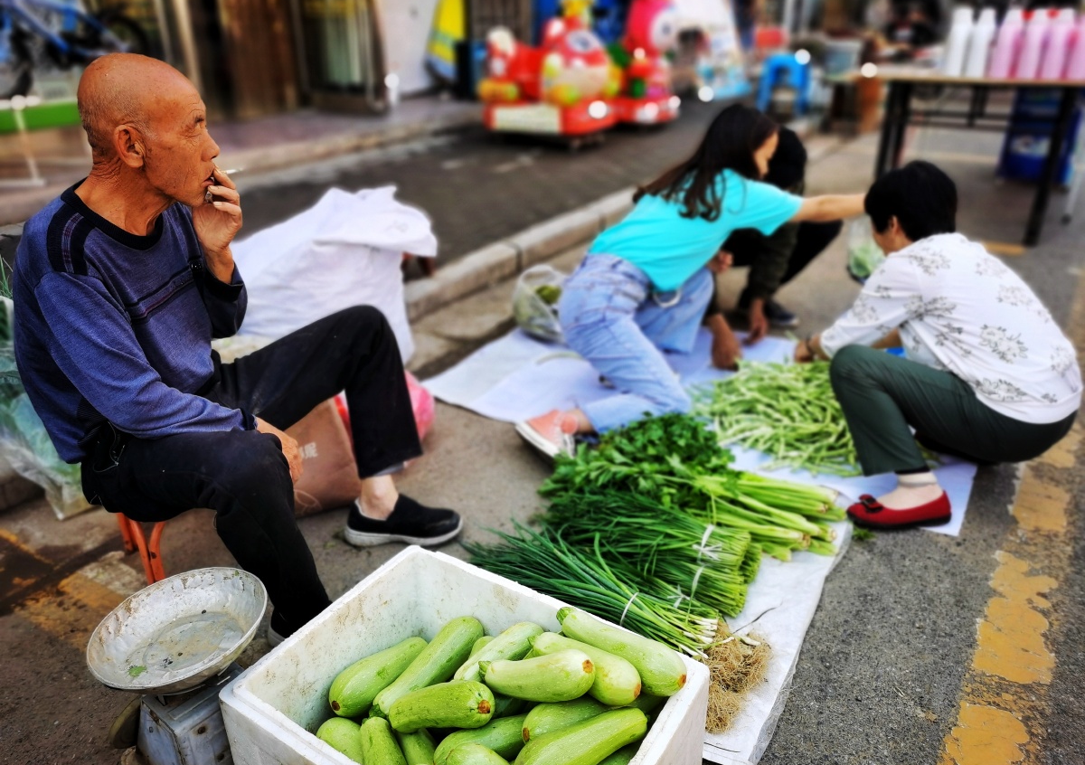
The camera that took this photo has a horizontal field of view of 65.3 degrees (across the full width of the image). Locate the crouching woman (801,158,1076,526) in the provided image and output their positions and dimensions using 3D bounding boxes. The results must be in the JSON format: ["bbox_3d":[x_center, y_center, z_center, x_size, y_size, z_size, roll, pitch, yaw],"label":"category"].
[{"bbox_3d":[0.985,-0.154,2.102,0.720,0.820,0.560,10,28,19],"label":"crouching woman"}]

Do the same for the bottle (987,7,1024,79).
[{"bbox_3d":[2.050,-1.503,3.754,0.100,0.290,0.110,0,27,0],"label":"bottle"}]

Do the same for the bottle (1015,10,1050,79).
[{"bbox_3d":[2.160,-1.503,3.754,0.100,0.290,0.110,0,27,0],"label":"bottle"}]

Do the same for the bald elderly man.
[{"bbox_3d":[-0.550,-0.021,1.565,0.750,1.080,0.540,-2,27,-4],"label":"bald elderly man"}]

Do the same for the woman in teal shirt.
[{"bbox_3d":[0.435,-0.346,2.465,1.090,0.860,0.520,-10,28,-19],"label":"woman in teal shirt"}]

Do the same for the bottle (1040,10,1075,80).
[{"bbox_3d":[2.265,-1.503,3.754,0.100,0.290,0.110,0,27,0],"label":"bottle"}]

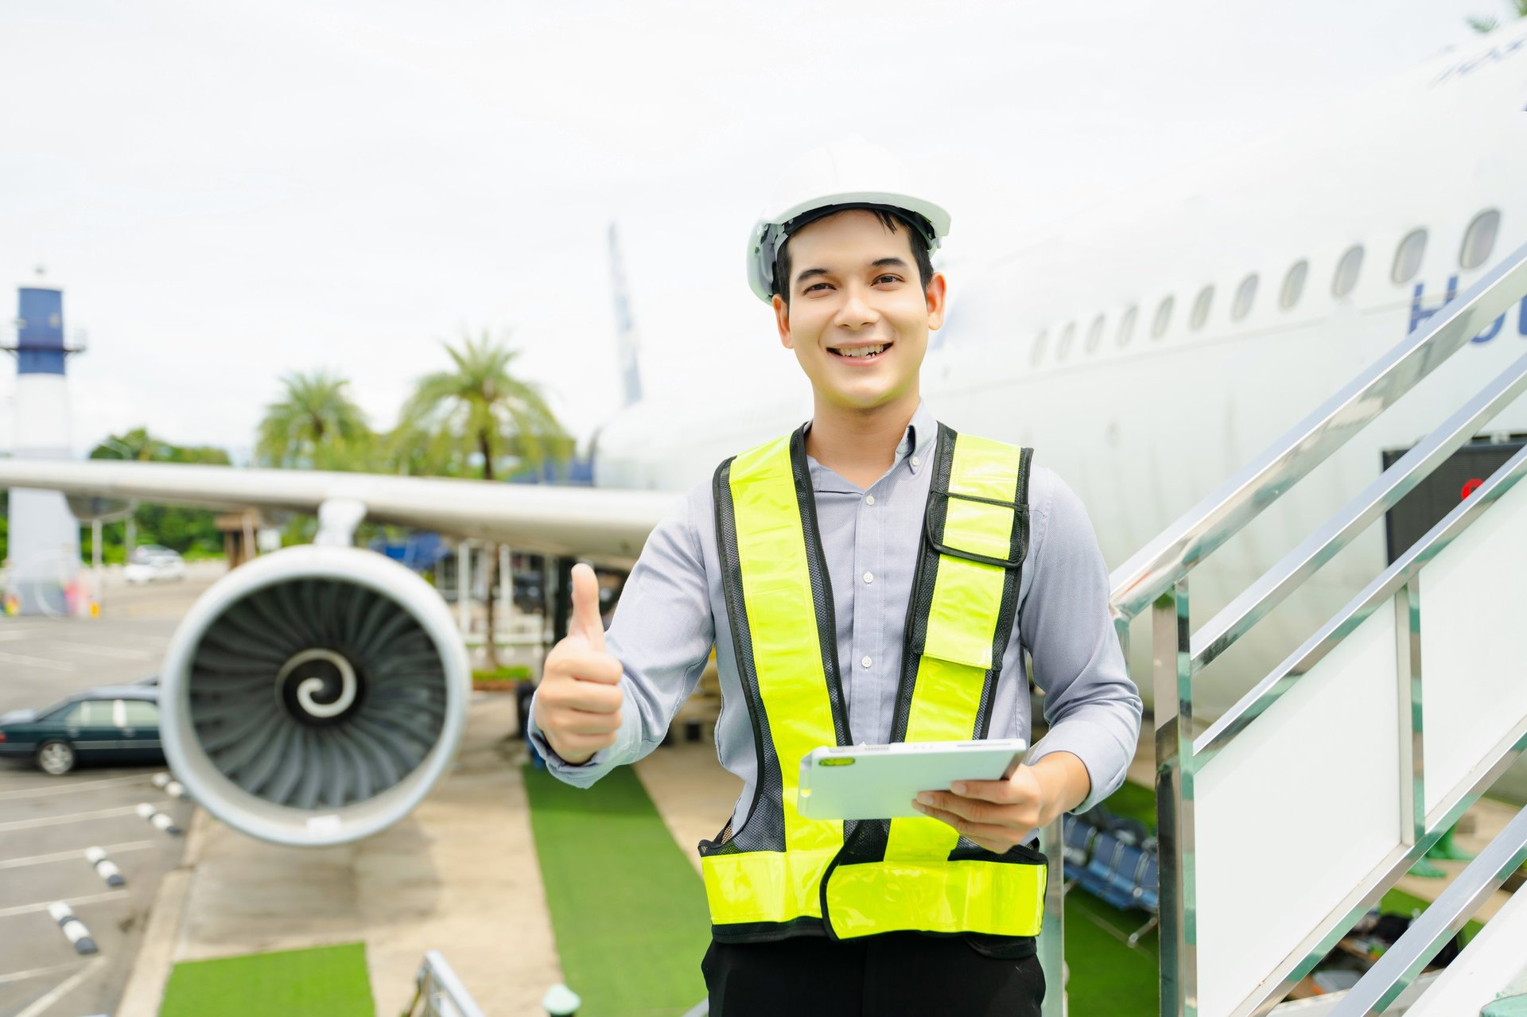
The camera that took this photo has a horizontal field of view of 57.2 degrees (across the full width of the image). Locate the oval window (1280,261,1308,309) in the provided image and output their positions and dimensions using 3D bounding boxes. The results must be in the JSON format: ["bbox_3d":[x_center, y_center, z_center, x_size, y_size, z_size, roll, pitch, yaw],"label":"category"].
[{"bbox_3d":[3.336,-1.403,8.801,0.050,0.335,0.235,16,-4,-13],"label":"oval window"}]

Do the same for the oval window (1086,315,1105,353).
[{"bbox_3d":[2.703,-1.418,11.390,0.050,0.335,0.235,16,-4,-13],"label":"oval window"}]

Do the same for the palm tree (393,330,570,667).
[{"bbox_3d":[-7.143,-0.260,35.500,4.400,8.550,4.400,-1,0,-11],"label":"palm tree"}]

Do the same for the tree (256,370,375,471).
[{"bbox_3d":[-15.367,-0.350,48.000,4.100,8.900,4.100,-1,0,-18],"label":"tree"}]

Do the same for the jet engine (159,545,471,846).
[{"bbox_3d":[-4.858,1.760,15.771,3.000,3.050,5.500,-1,1,-14],"label":"jet engine"}]

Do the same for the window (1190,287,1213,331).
[{"bbox_3d":[3.083,-1.409,9.837,0.050,0.335,0.235,16,-4,-13],"label":"window"}]

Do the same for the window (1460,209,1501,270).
[{"bbox_3d":[3.715,-1.394,7.248,0.050,0.335,0.235,16,-4,-13],"label":"window"}]

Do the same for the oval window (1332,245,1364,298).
[{"bbox_3d":[3.462,-1.400,8.283,0.050,0.335,0.235,16,-4,-13],"label":"oval window"}]

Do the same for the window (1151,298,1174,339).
[{"bbox_3d":[2.956,-1.412,10.354,0.050,0.335,0.235,16,-4,-13],"label":"window"}]

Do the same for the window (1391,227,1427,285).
[{"bbox_3d":[3.589,-1.397,7.766,0.050,0.335,0.235,16,-4,-13],"label":"window"}]

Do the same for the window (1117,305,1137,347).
[{"bbox_3d":[2.830,-1.415,10.872,0.050,0.335,0.235,16,-4,-13],"label":"window"}]

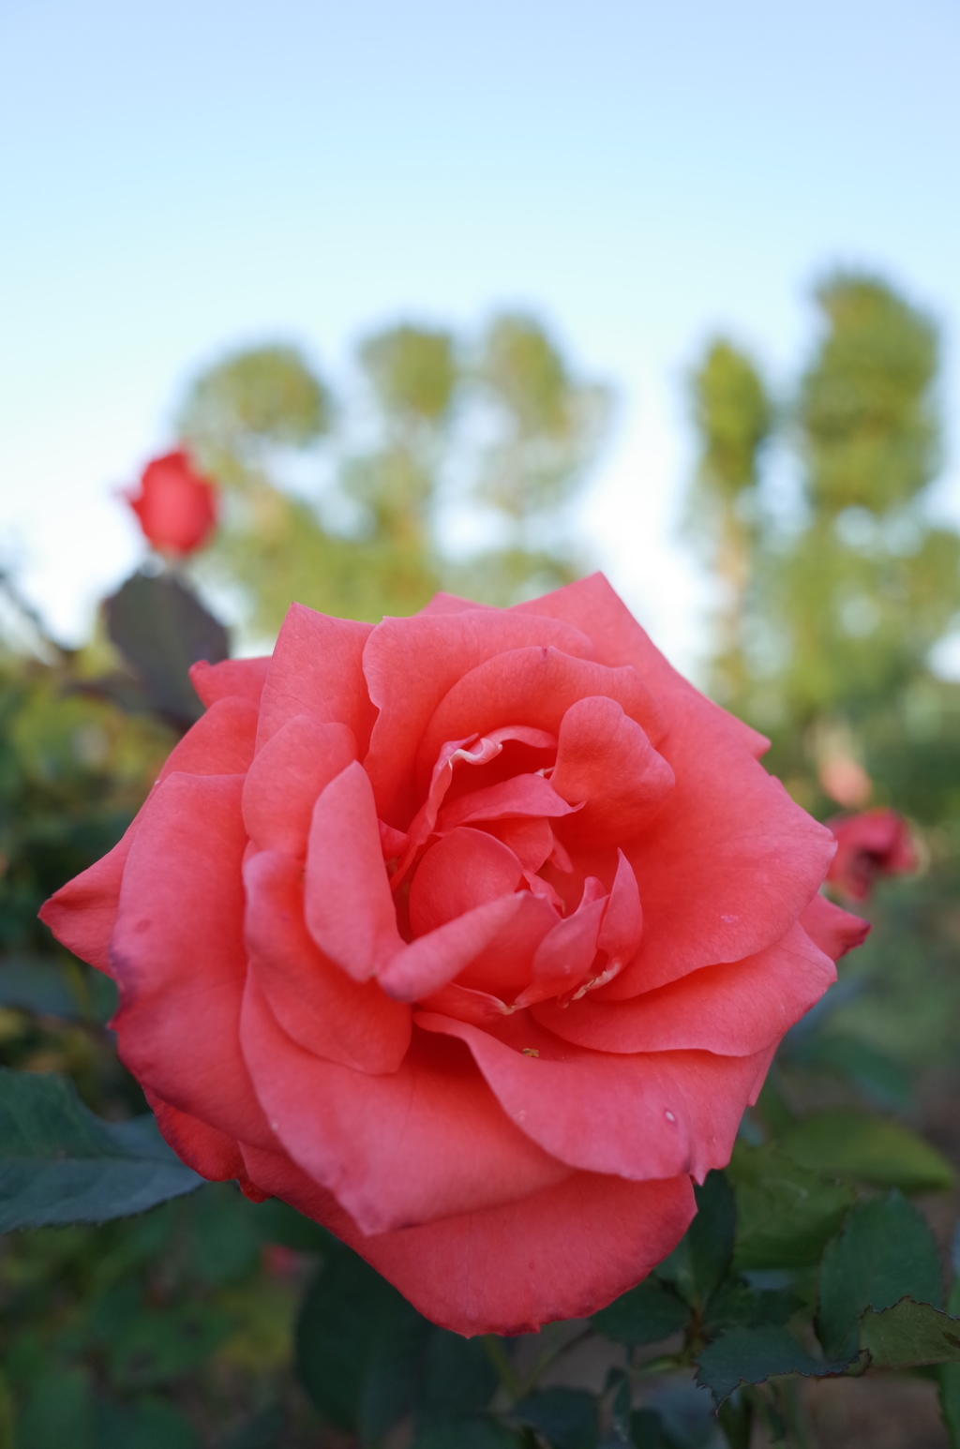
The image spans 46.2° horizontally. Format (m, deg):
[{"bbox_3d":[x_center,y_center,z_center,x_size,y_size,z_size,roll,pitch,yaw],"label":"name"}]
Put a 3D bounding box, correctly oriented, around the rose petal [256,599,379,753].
[{"bbox_3d":[-0.025,-0.006,0.178,0.023,0.029,0.011,6,-10,-14],"label":"rose petal"}]

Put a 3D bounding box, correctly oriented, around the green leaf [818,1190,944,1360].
[{"bbox_3d":[0.074,0.102,0.208,0.021,0.031,0.007,16,-19,9],"label":"green leaf"}]

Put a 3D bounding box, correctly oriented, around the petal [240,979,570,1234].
[{"bbox_3d":[-0.011,0.053,0.157,0.047,0.017,0.034,22,29,-2],"label":"petal"}]

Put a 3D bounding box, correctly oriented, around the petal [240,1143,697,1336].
[{"bbox_3d":[-0.002,0.082,0.180,0.069,0.031,0.018,0,-25,0],"label":"petal"}]

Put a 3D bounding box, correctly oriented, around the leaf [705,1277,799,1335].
[{"bbox_3d":[0.059,0.127,0.245,0.020,0.012,0.015,0,-25,0],"label":"leaf"}]

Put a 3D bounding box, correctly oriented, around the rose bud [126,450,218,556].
[{"bbox_3d":[-0.121,-0.087,0.440,0.034,0.042,0.034,0,0,0],"label":"rose bud"}]

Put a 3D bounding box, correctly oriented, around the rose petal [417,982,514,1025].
[{"bbox_3d":[-0.002,0.040,0.163,0.016,0.009,0.010,0,0,0],"label":"rose petal"}]

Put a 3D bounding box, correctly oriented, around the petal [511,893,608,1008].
[{"bbox_3d":[0.012,0.033,0.165,0.010,0.020,0.007,37,1,10],"label":"petal"}]

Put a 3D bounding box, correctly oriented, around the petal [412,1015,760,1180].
[{"bbox_3d":[0.017,0.057,0.172,0.050,0.026,0.018,0,-35,-5],"label":"petal"}]

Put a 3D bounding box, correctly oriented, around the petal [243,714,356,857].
[{"bbox_3d":[-0.026,0.009,0.164,0.019,0.023,0.014,0,0,-12],"label":"petal"}]

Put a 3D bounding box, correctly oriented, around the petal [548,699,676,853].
[{"bbox_3d":[0.022,0.008,0.184,0.021,0.025,0.012,0,-5,15],"label":"petal"}]

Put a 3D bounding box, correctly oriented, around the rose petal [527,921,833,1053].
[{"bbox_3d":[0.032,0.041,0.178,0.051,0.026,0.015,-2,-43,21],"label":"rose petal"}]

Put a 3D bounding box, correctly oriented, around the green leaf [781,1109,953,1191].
[{"bbox_3d":[0.103,0.113,0.300,0.046,0.007,0.024,5,32,8],"label":"green leaf"}]

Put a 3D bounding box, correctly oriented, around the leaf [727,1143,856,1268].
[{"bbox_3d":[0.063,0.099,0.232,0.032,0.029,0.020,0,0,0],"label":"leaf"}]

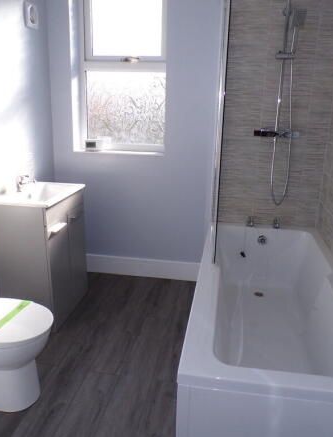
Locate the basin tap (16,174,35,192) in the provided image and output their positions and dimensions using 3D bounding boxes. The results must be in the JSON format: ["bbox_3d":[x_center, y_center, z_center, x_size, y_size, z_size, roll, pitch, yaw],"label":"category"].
[{"bbox_3d":[-0.856,-0.211,2.458,0.115,0.103,0.051,4,17,9],"label":"basin tap"}]

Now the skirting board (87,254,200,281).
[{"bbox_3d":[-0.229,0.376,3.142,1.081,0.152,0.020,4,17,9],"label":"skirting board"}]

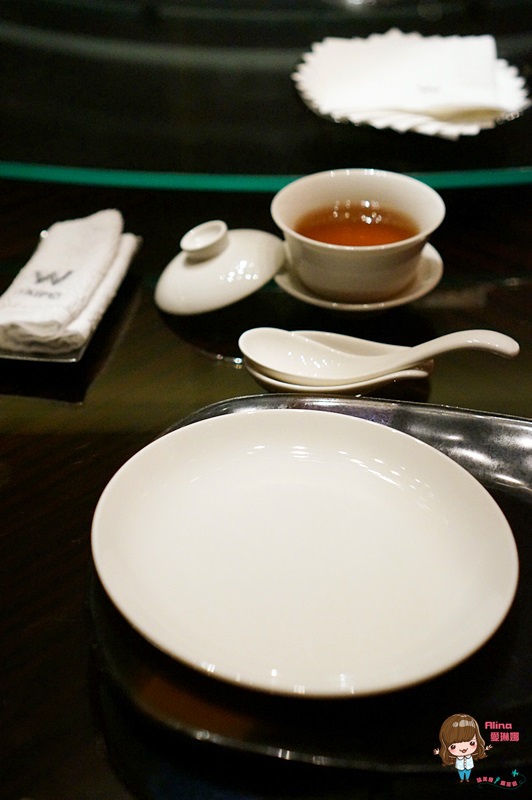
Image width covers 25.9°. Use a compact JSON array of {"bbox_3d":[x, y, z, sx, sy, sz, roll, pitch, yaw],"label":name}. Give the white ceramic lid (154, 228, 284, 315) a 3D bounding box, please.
[{"bbox_3d":[-0.031,-0.084,0.668,0.082,0.026,0.082,-16,35,12],"label":"white ceramic lid"}]

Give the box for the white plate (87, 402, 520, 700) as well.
[{"bbox_3d":[0.015,0.063,0.475,0.171,0.025,0.171,3,35,-2],"label":"white plate"}]

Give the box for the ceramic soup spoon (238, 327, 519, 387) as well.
[{"bbox_3d":[0.057,-0.021,0.590,0.142,0.035,0.044,4,36,3],"label":"ceramic soup spoon"}]

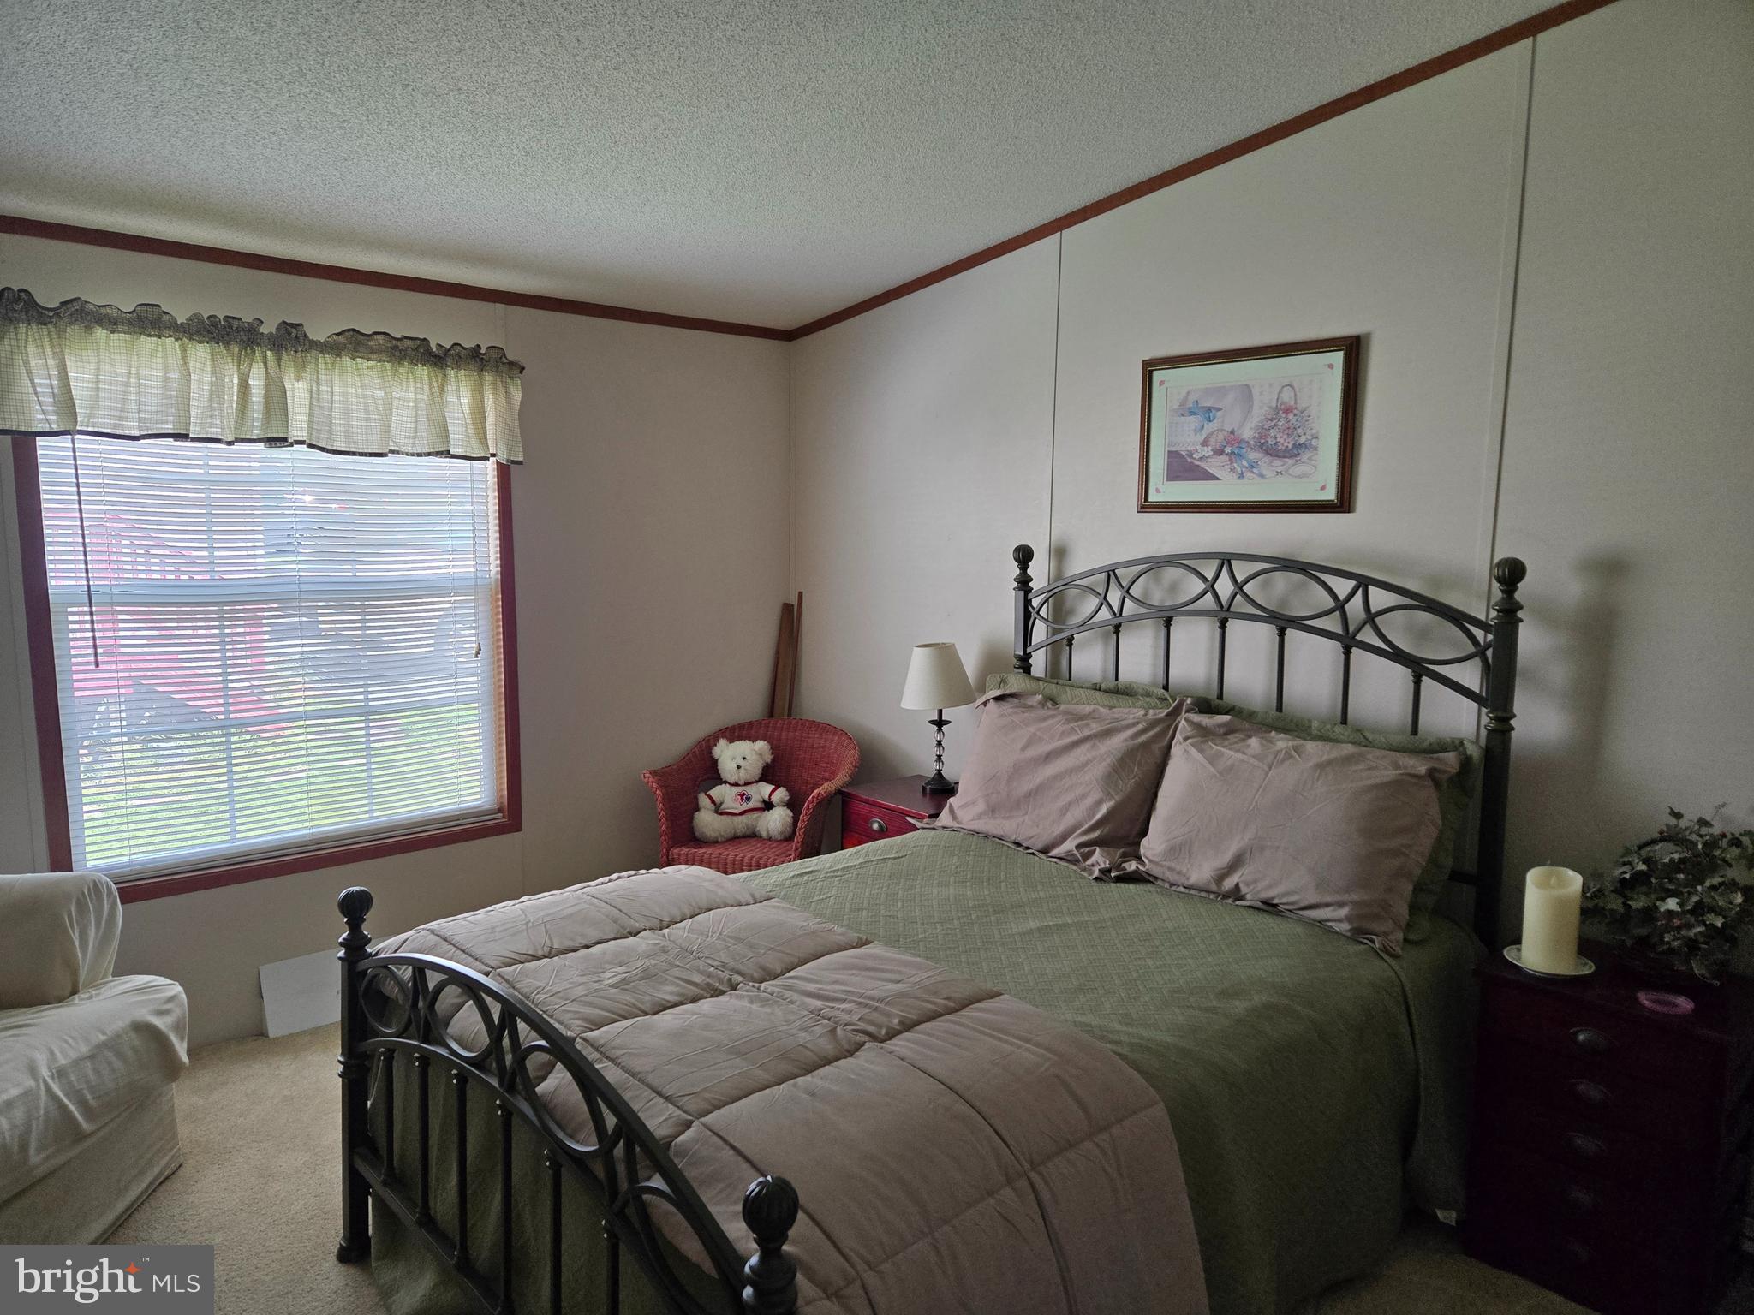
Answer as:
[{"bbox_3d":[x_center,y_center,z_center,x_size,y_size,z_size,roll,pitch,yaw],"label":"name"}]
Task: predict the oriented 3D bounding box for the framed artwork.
[{"bbox_3d":[0.910,-0.570,2.939,0.025,0.405,0.597,-6,10,-42],"label":"framed artwork"}]

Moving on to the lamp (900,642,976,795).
[{"bbox_3d":[0.190,0.194,3.660,0.240,0.458,0.240,0,7,0],"label":"lamp"}]

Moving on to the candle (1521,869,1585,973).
[{"bbox_3d":[1.316,0.511,2.268,0.094,0.174,0.094,-6,10,-42],"label":"candle"}]

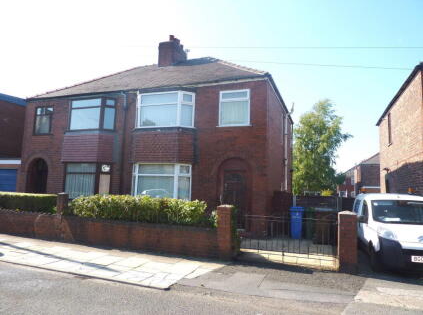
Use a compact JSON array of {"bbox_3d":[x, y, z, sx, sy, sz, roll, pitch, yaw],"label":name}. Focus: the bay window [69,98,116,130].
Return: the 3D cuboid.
[{"bbox_3d":[-5.333,-1.823,13.096,2.583,1.414,0.541,0,-6,21],"label":"bay window"}]

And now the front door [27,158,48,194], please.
[{"bbox_3d":[-7.994,1.282,14.148,1.240,2.497,0.250,0,-6,21],"label":"front door"}]

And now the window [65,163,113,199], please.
[{"bbox_3d":[-5.430,1.000,12.812,2.583,1.497,0.541,0,-6,21],"label":"window"}]

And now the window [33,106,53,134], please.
[{"bbox_3d":[-7.883,-1.775,14.345,1.086,1.373,0.150,0,-6,21],"label":"window"}]

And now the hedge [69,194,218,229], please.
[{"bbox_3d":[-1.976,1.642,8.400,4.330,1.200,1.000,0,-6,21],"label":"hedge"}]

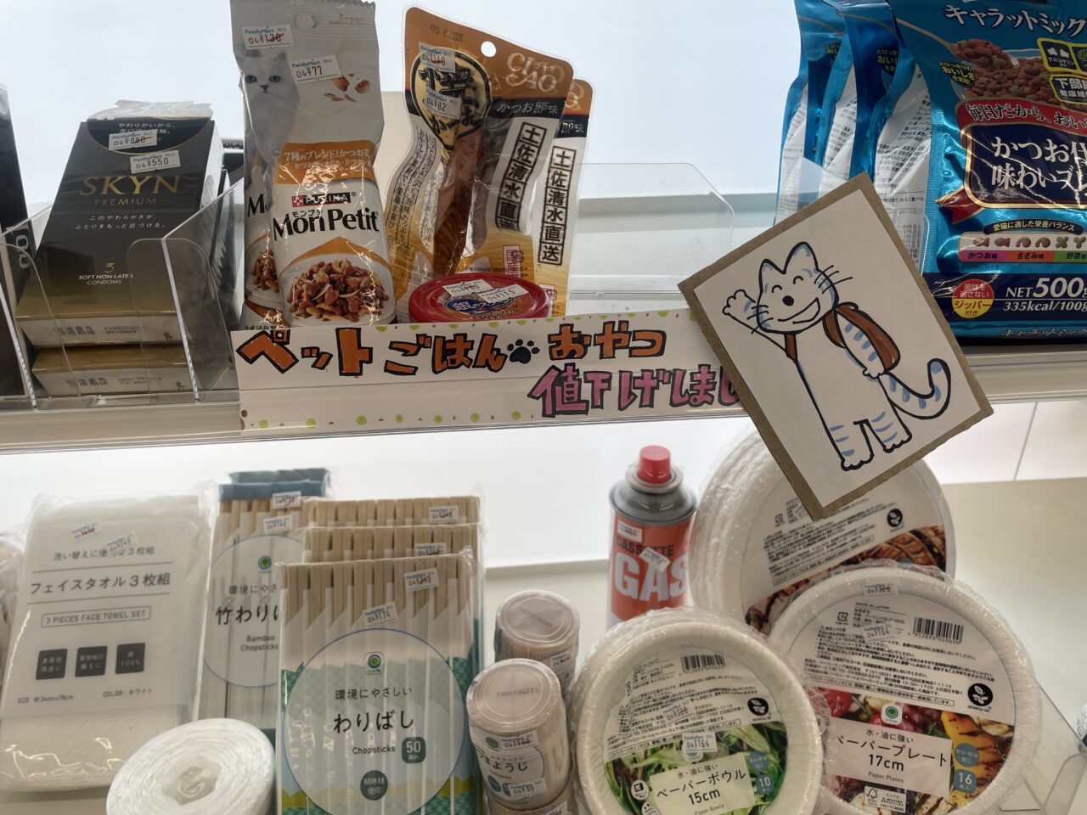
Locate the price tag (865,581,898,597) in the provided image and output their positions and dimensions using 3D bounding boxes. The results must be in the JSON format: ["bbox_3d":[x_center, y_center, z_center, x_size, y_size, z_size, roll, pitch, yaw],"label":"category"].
[{"bbox_3d":[0.221,0.119,0.535,0.022,0.012,0.002,-7,20,12],"label":"price tag"}]

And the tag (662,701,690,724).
[{"bbox_3d":[0.090,0.203,0.543,0.022,0.012,0.002,-21,-13,-3],"label":"tag"}]

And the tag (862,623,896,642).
[{"bbox_3d":[0.228,0.152,0.551,0.022,0.012,0.002,-15,-2,7],"label":"tag"}]

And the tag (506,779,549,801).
[{"bbox_3d":[-0.009,0.226,0.484,0.021,0.012,0.003,-9,27,-6],"label":"tag"}]

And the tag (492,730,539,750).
[{"bbox_3d":[-0.014,0.193,0.470,0.021,0.012,0.003,-10,27,-6],"label":"tag"}]

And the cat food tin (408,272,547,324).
[{"bbox_3d":[-0.032,-0.043,0.417,0.070,0.028,0.070,-3,31,-4],"label":"cat food tin"}]

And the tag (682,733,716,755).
[{"bbox_3d":[0.101,0.217,0.528,0.022,0.012,0.002,-3,-15,1],"label":"tag"}]

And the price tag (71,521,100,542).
[{"bbox_3d":[-0.334,0.092,0.598,0.022,0.012,0.002,-22,-14,-9],"label":"price tag"}]

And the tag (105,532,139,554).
[{"bbox_3d":[-0.307,0.100,0.596,0.022,0.012,0.002,-21,-14,-9],"label":"tag"}]

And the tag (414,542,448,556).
[{"bbox_3d":[-0.078,0.101,0.568,0.022,0.012,0.002,-1,-3,-2],"label":"tag"}]

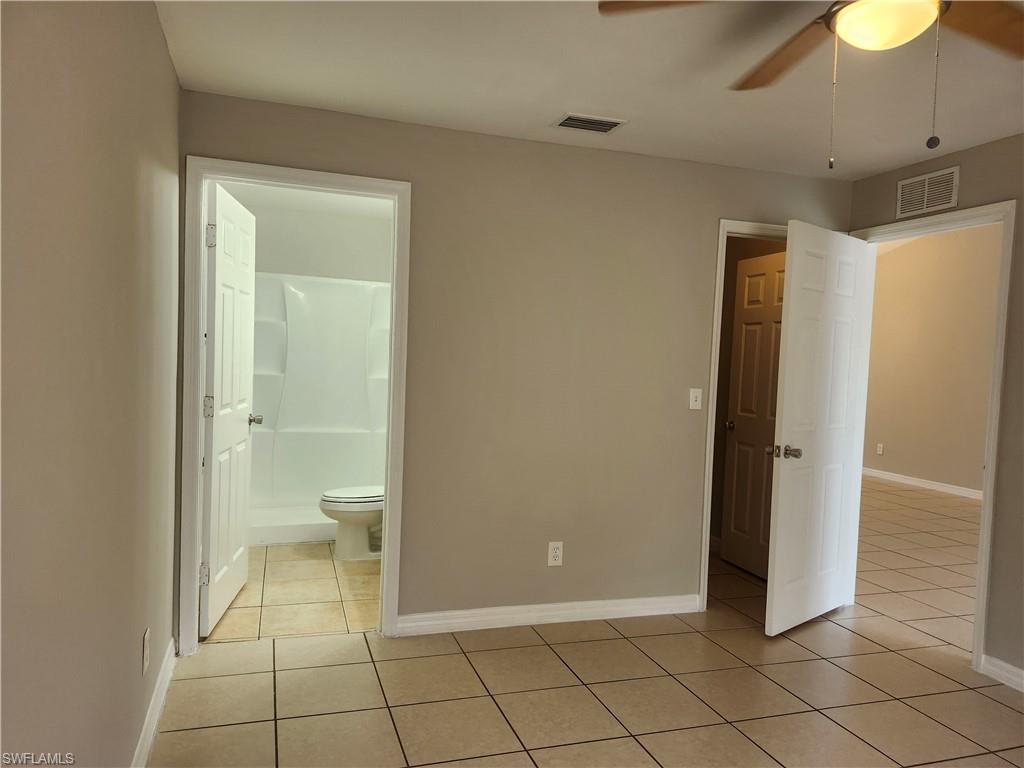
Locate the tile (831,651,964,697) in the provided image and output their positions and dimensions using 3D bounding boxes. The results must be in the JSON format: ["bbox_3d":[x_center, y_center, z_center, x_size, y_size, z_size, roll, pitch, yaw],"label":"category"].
[{"bbox_3d":[1.724,1.304,3.056,0.402,0.010,0.402,2,2,-18],"label":"tile"}]

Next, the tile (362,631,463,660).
[{"bbox_3d":[-0.460,1.211,3.173,0.400,0.010,0.320,2,2,-18],"label":"tile"}]

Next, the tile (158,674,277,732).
[{"bbox_3d":[-1.106,1.201,2.578,0.395,0.010,0.400,2,2,-18],"label":"tile"}]

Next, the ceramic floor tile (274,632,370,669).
[{"bbox_3d":[-0.836,1.186,3.028,0.394,0.010,0.343,2,2,-17],"label":"ceramic floor tile"}]

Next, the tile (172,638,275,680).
[{"bbox_3d":[-1.210,1.176,2.915,0.374,0.010,0.352,2,2,-17],"label":"tile"}]

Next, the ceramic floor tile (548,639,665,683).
[{"bbox_3d":[0.433,1.251,3.076,0.400,0.010,0.400,2,2,-18],"label":"ceramic floor tile"}]

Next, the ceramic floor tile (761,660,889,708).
[{"bbox_3d":[1.316,1.274,2.892,0.393,0.010,0.389,2,2,-17],"label":"ceramic floor tile"}]

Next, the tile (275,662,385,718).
[{"bbox_3d":[-0.727,1.218,2.709,0.402,0.010,0.402,2,2,-18],"label":"tile"}]

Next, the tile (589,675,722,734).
[{"bbox_3d":[0.561,1.266,2.689,0.400,0.010,0.400,2,2,-18],"label":"tile"}]

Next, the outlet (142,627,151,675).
[{"bbox_3d":[-1.164,0.850,2.169,0.007,0.117,0.073,2,2,-17],"label":"outlet"}]

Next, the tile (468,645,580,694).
[{"bbox_3d":[0.046,1.241,2.954,0.402,0.010,0.402,2,2,-18],"label":"tile"}]

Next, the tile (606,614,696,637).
[{"bbox_3d":[0.706,1.231,3.454,0.388,0.010,0.238,2,2,-17],"label":"tile"}]

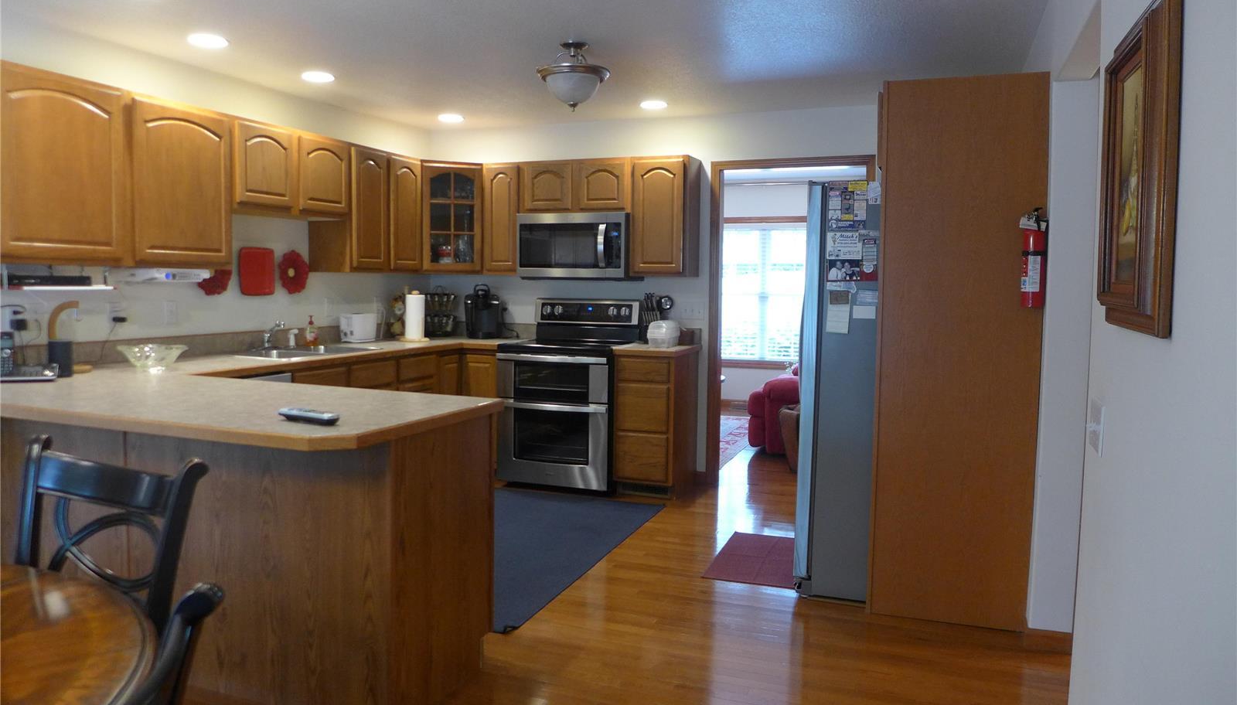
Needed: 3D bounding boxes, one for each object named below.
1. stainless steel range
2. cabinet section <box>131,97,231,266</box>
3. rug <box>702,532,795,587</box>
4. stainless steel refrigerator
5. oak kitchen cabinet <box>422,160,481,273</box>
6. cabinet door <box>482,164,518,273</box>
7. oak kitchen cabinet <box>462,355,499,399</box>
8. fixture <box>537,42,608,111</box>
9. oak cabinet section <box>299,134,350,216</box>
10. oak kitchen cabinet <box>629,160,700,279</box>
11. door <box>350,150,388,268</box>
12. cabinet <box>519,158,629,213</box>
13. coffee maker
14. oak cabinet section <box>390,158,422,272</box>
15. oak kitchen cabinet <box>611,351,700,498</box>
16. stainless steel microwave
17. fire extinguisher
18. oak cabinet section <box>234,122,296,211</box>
[{"bbox_3d":[-0.315,0.260,5.715,0.766,1.206,0.703,2,5,20],"label":"stainless steel range"},{"bbox_3d":[-1.984,-0.756,3.921,0.025,0.703,0.553,2,5,20],"label":"cabinet section"},{"bbox_3d":[0.709,0.978,4.083,0.450,0.012,0.775,2,4,19],"label":"rug"},{"bbox_3d":[1.296,0.153,3.864,0.864,1.764,0.915,2,5,20],"label":"stainless steel refrigerator"},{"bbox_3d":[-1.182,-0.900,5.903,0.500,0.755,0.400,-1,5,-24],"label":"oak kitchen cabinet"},{"bbox_3d":[-0.794,-0.902,5.822,0.258,0.715,0.022,2,5,19],"label":"cabinet door"},{"bbox_3d":[-0.795,0.396,5.968,0.312,0.874,0.623,2,5,20],"label":"oak kitchen cabinet"},{"bbox_3d":[-0.204,-1.263,3.929,0.367,0.312,0.367,1,5,0],"label":"fixture"},{"bbox_3d":[-1.816,-0.988,4.936,0.332,0.476,0.454,2,5,20],"label":"oak cabinet section"},{"bbox_3d":[0.303,-0.862,5.515,0.378,0.755,0.325,2,5,21],"label":"oak kitchen cabinet"},{"bbox_3d":[-1.489,-0.850,5.117,0.030,0.700,0.340,2,5,21],"label":"door"},{"bbox_3d":[-0.238,-1.104,5.791,0.774,0.357,0.342,2,5,20],"label":"cabinet"},{"bbox_3d":[-0.959,-0.290,6.083,0.256,0.382,0.312,0,5,-9],"label":"coffee maker"},{"bbox_3d":[-1.357,-0.876,5.471,0.030,0.700,0.330,2,5,21],"label":"oak cabinet section"},{"bbox_3d":[0.251,0.431,5.464,0.369,0.900,0.630,2,5,21],"label":"oak kitchen cabinet"},{"bbox_3d":[-0.249,-0.707,5.790,0.766,0.429,0.412,2,5,20],"label":"stainless steel microwave"},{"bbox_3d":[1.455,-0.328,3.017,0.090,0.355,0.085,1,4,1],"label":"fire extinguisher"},{"bbox_3d":[-1.976,-0.956,4.510,0.332,0.476,0.458,2,5,20],"label":"oak cabinet section"}]

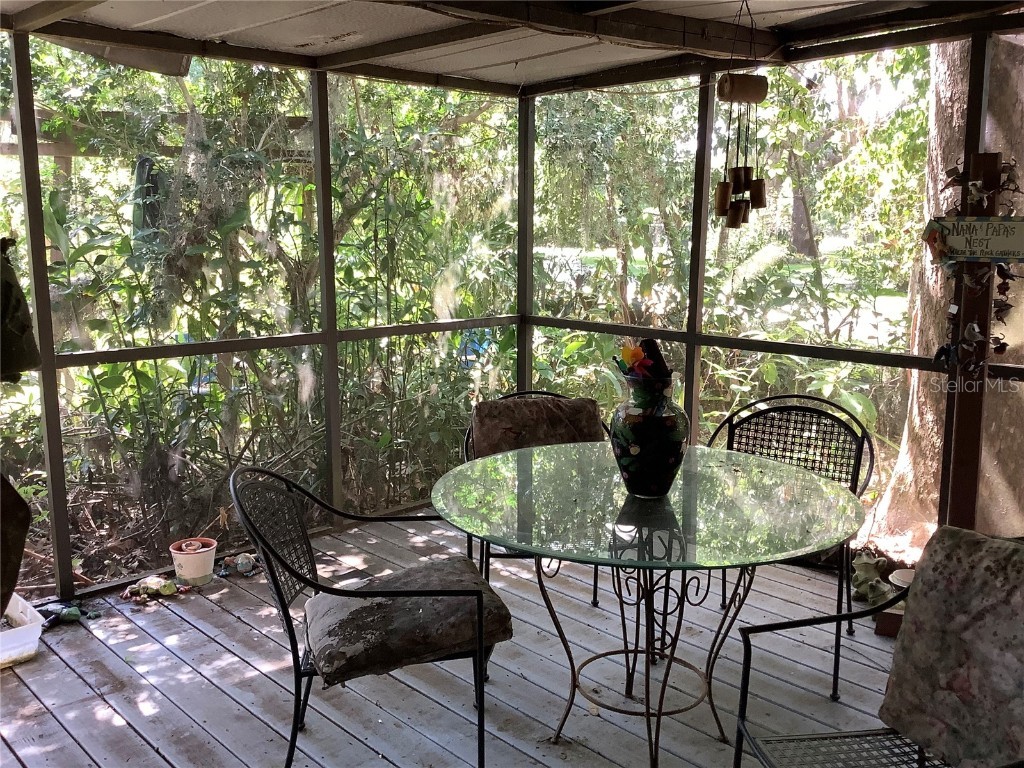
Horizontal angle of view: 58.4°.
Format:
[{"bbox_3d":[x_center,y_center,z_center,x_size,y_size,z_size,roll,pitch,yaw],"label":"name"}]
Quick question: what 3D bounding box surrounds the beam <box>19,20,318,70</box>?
[{"bbox_3d":[-1.289,-1.324,3.585,1.228,0.067,0.074,-9,13,-43],"label":"beam"}]

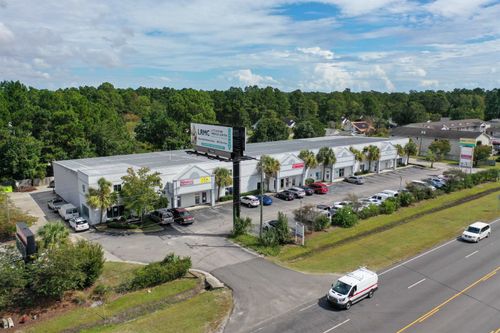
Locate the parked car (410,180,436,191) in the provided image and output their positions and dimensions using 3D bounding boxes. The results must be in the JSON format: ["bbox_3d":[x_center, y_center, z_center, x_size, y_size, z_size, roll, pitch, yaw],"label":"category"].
[{"bbox_3d":[35.337,3.707,79.639,1.900,1.680,4.800,-8,13,-37],"label":"parked car"}]

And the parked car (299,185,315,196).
[{"bbox_3d":[10.361,4.446,76.293,1.820,1.470,4.600,-8,13,-37],"label":"parked car"}]

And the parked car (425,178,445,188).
[{"bbox_3d":[38.835,3.471,81.322,1.850,1.550,4.500,-8,13,-36],"label":"parked car"}]

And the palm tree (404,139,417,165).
[{"bbox_3d":[44.366,-4.304,107.242,3.500,7.400,3.500,0,10,0],"label":"palm tree"}]

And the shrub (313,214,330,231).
[{"bbox_3d":[10.146,7.979,55.208,2.500,2.200,2.400,0,10,0],"label":"shrub"}]

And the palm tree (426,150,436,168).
[{"bbox_3d":[47.847,-2.017,102.031,2.600,4.800,2.600,0,10,0],"label":"palm tree"}]

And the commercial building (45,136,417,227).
[{"bbox_3d":[3.511,-1.115,90.200,84.400,7.400,26.200,-8,13,-37],"label":"commercial building"}]

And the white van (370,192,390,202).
[{"bbox_3d":[23.144,5.836,68.649,1.930,1.800,4.900,-7,12,-37],"label":"white van"}]

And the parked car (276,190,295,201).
[{"bbox_3d":[6.509,5.252,73.671,1.780,1.420,4.550,-7,12,-35],"label":"parked car"}]

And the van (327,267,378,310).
[{"bbox_3d":[9.438,11.150,35.933,5.450,2.250,2.030,-7,12,-37],"label":"van"}]

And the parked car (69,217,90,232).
[{"bbox_3d":[-24.892,7.991,56.382,1.820,1.550,4.350,-8,13,-37],"label":"parked car"}]

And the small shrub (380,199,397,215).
[{"bbox_3d":[22.298,6.428,63.177,2.400,2.200,2.300,-8,13,-37],"label":"small shrub"}]

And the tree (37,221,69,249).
[{"bbox_3d":[-22.990,8.681,44.828,3.700,4.600,3.700,0,10,0],"label":"tree"}]

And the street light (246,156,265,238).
[{"bbox_3d":[0.801,4.125,51.192,0.450,11.130,2.800,-8,13,-37],"label":"street light"}]

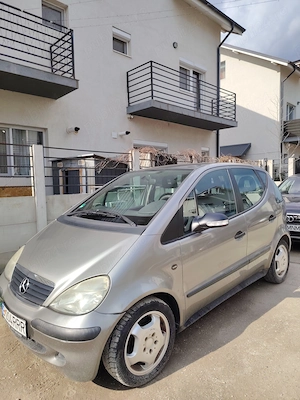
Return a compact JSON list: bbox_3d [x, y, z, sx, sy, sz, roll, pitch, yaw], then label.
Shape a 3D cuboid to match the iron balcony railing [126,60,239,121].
[{"bbox_3d":[1.294,-3.329,9.208,4.447,1.020,1.036,-6,6,-44],"label":"iron balcony railing"}]

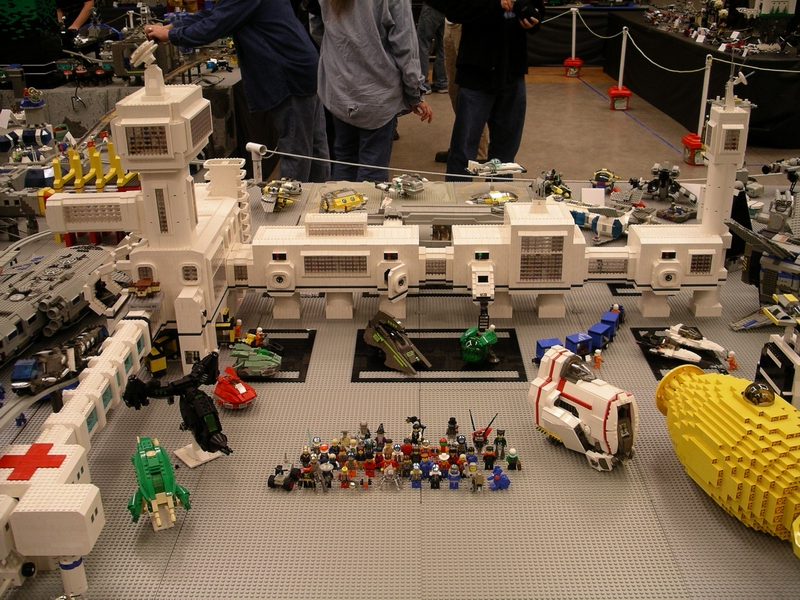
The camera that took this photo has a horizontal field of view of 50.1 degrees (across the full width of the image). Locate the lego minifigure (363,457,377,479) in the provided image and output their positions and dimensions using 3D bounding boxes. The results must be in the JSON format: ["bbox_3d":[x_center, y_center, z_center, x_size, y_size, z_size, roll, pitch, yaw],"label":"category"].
[{"bbox_3d":[-0.052,0.287,1.487,0.025,0.042,0.018,0,24,1],"label":"lego minifigure"}]

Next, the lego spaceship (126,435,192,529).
[{"bbox_3d":[-0.372,0.284,1.321,0.096,0.056,0.165,-8,42,-16],"label":"lego spaceship"}]

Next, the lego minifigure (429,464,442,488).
[{"bbox_3d":[0.061,0.300,1.458,0.025,0.042,0.018,0,24,1],"label":"lego minifigure"}]

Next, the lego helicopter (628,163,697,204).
[{"bbox_3d":[0.925,-0.410,2.971,0.215,0.107,0.140,7,25,16],"label":"lego helicopter"}]

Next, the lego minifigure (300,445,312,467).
[{"bbox_3d":[-0.164,0.273,1.496,0.025,0.042,0.018,0,23,1],"label":"lego minifigure"}]

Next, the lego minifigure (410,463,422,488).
[{"bbox_3d":[0.029,0.300,1.458,0.025,0.042,0.018,0,24,1],"label":"lego minifigure"}]

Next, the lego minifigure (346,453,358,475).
[{"bbox_3d":[-0.084,0.283,1.470,0.025,0.042,0.018,0,23,1],"label":"lego minifigure"}]

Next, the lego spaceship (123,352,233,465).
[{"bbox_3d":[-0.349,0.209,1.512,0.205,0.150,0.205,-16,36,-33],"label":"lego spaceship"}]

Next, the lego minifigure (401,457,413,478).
[{"bbox_3d":[0.012,0.287,1.488,0.025,0.042,0.018,0,24,1],"label":"lego minifigure"}]

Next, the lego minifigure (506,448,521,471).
[{"bbox_3d":[0.199,0.278,1.497,0.026,0.043,0.017,0,24,1],"label":"lego minifigure"}]

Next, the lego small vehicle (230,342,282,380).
[{"bbox_3d":[-0.310,0.126,1.840,0.112,0.048,0.072,2,23,6],"label":"lego small vehicle"}]

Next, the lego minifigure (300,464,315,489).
[{"bbox_3d":[-0.158,0.299,1.459,0.025,0.043,0.018,0,24,1],"label":"lego minifigure"}]

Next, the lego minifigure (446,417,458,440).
[{"bbox_3d":[0.099,0.240,1.591,0.025,0.046,0.018,0,24,1],"label":"lego minifigure"}]

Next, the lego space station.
[{"bbox_3d":[-0.018,-0.266,1.940,1.664,0.688,0.552,0,23,1],"label":"lego space station"}]

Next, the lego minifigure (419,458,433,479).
[{"bbox_3d":[0.046,0.287,1.478,0.026,0.044,0.017,0,24,1],"label":"lego minifigure"}]

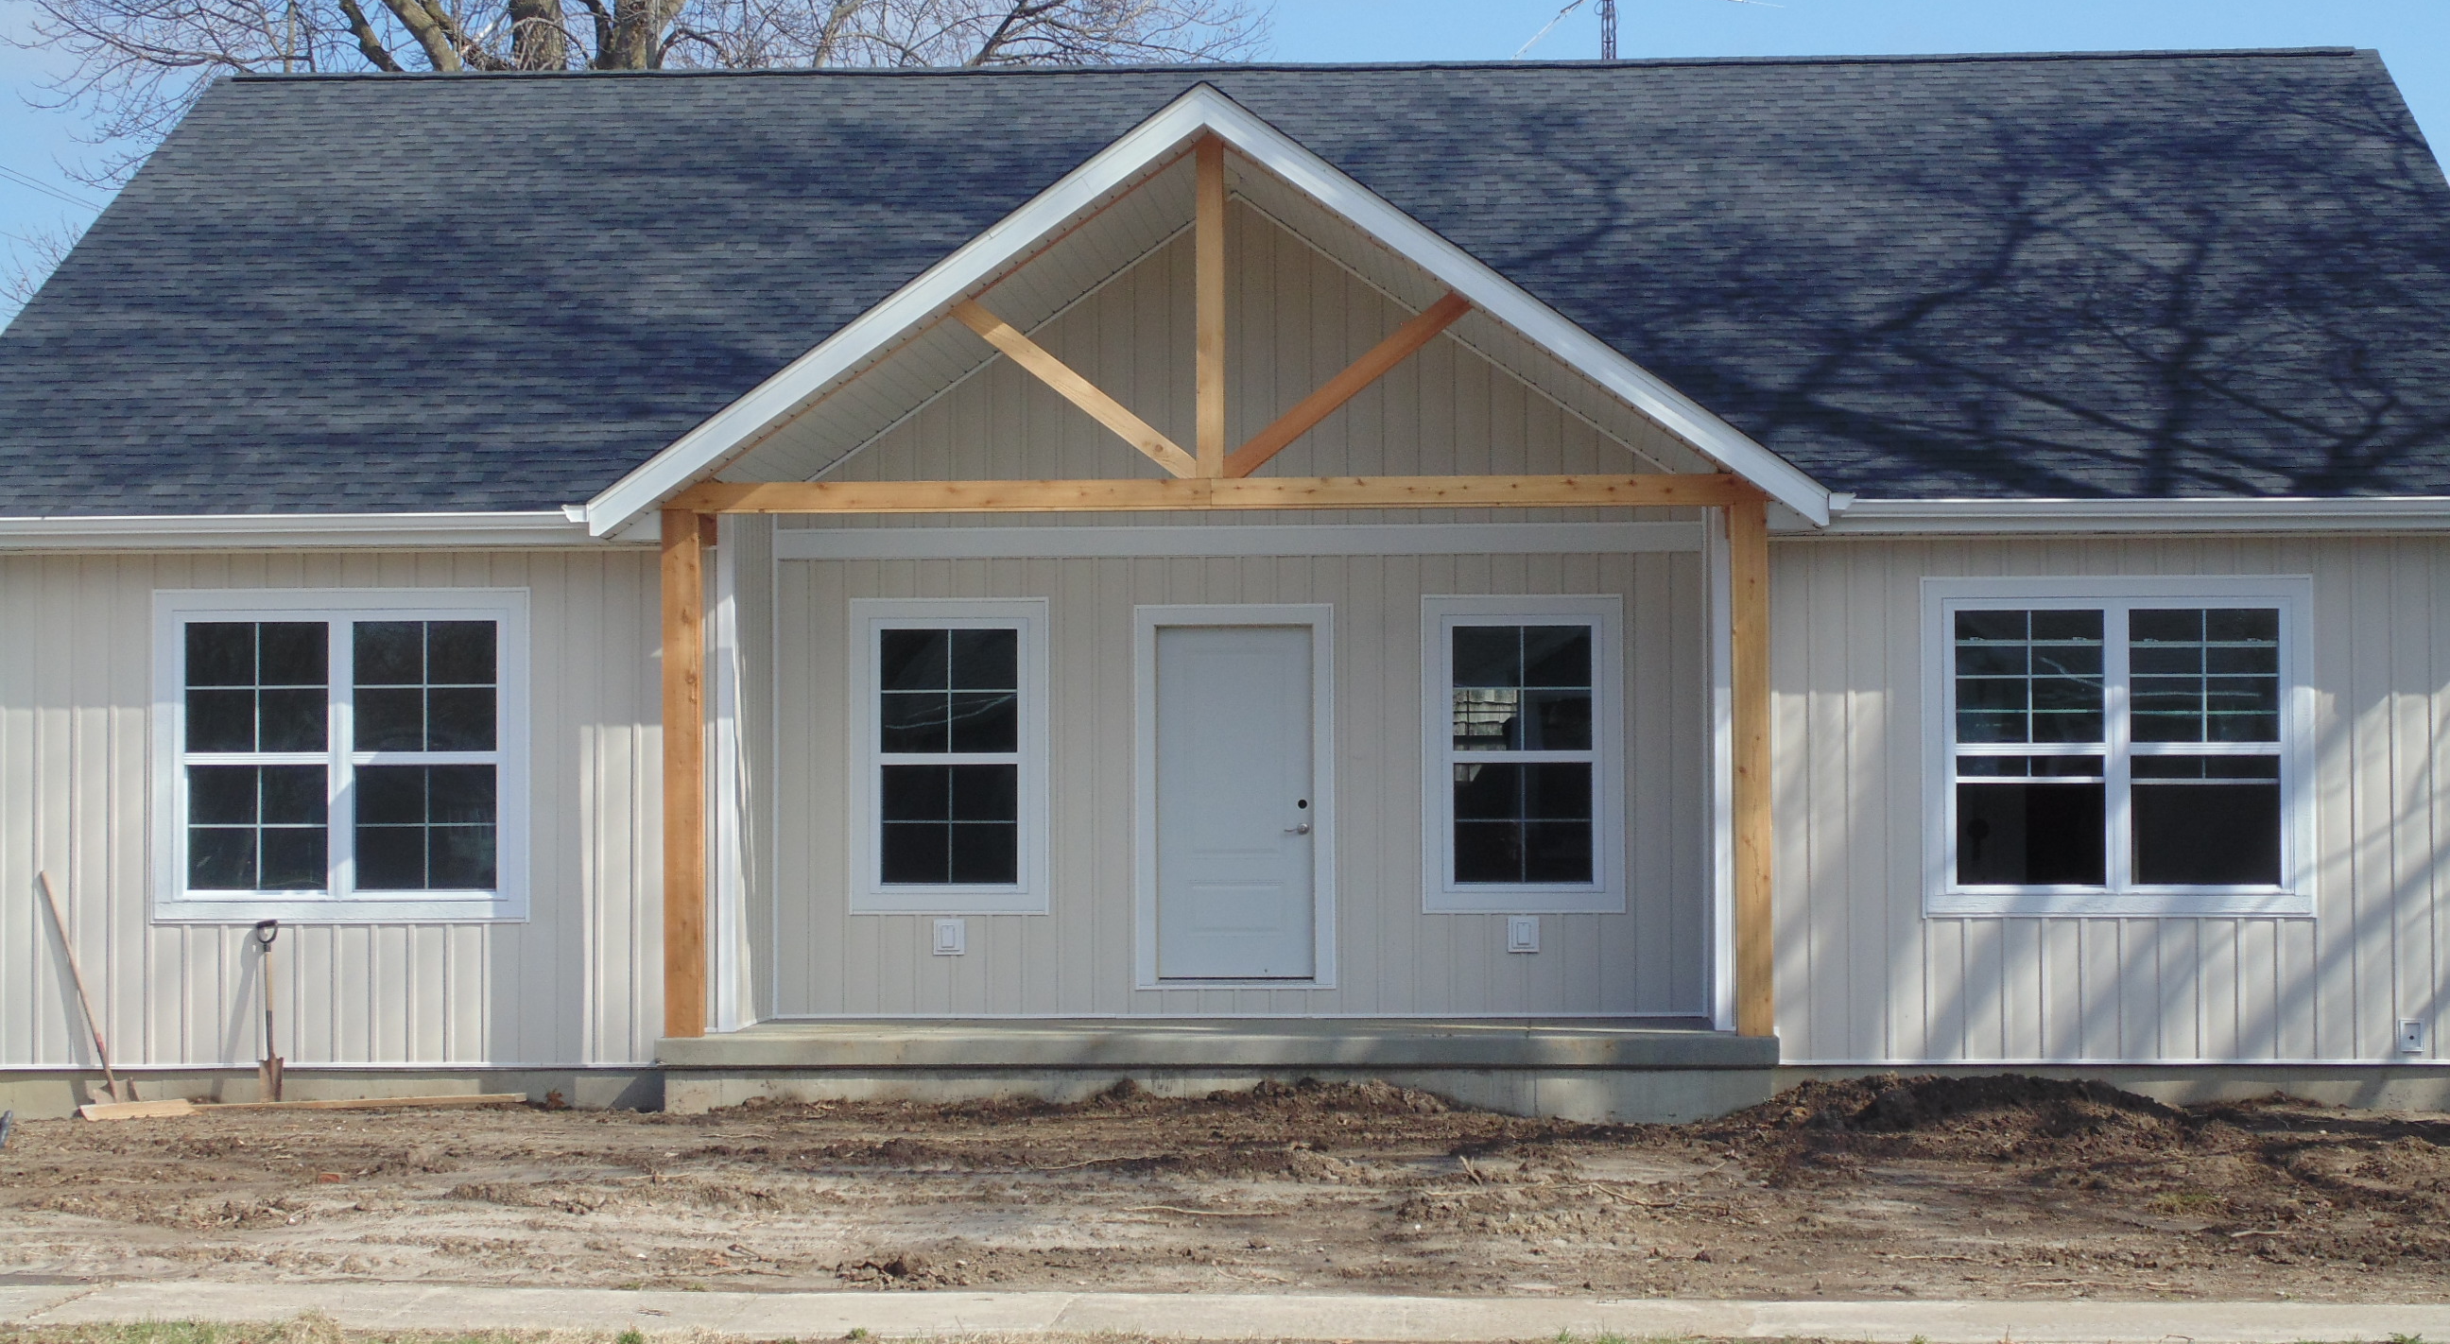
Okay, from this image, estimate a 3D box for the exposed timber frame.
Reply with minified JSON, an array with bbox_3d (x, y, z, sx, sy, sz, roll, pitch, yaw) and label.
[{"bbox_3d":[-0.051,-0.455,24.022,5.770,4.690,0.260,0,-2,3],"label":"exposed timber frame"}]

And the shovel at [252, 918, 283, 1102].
[{"bbox_3d":[-5.111,1.814,24.613,0.155,0.988,0.110,-4,-10,3],"label":"shovel"}]

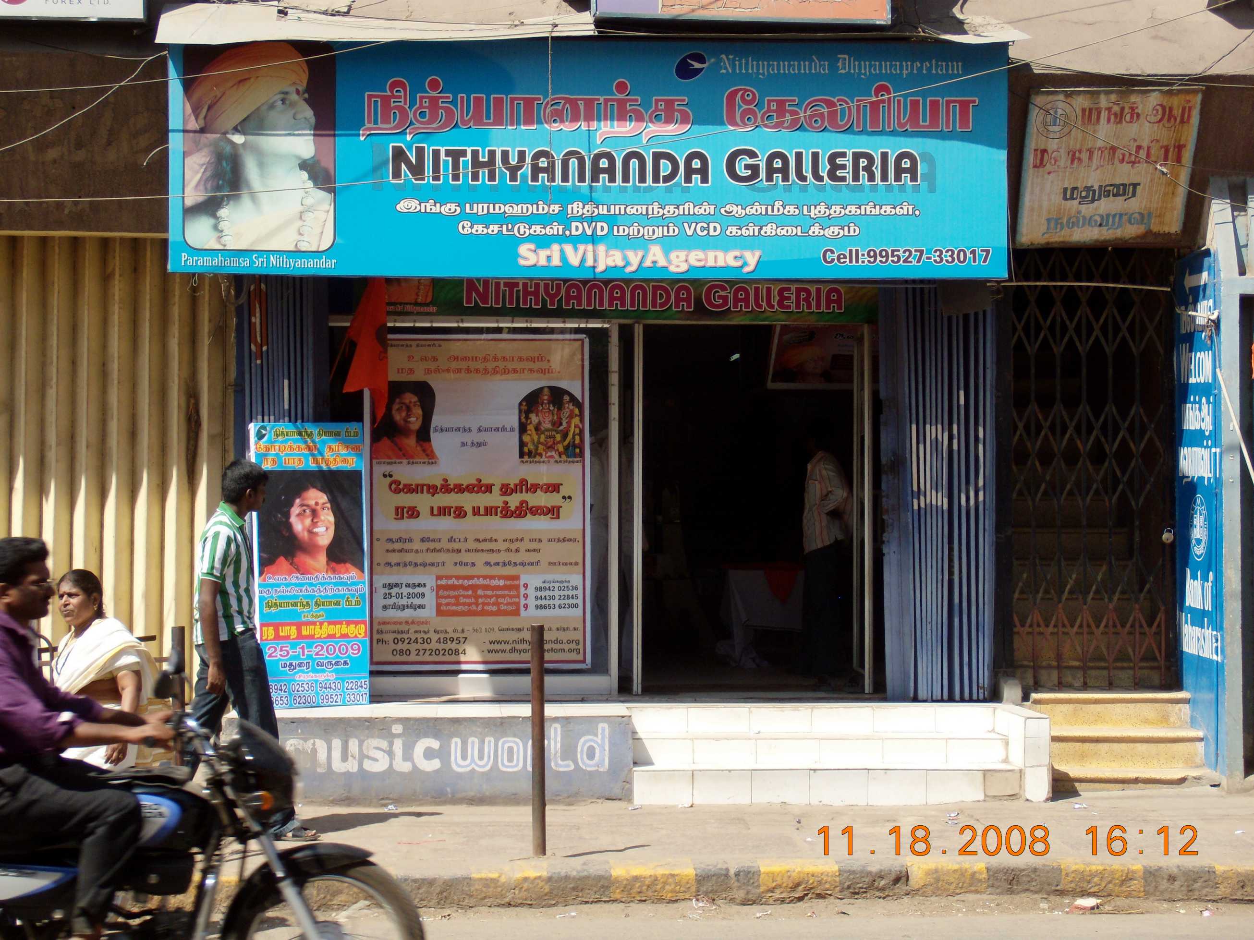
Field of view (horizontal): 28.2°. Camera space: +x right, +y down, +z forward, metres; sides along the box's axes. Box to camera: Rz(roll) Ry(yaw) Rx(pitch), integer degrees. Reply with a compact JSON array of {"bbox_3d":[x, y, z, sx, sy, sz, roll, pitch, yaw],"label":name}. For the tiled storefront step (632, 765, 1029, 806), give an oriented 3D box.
[{"bbox_3d":[0.982,1.539,12.245,1.897,0.173,0.290,0,-1,-1],"label":"tiled storefront step"}]

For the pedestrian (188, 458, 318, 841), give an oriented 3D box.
[{"bbox_3d":[-1.720,0.827,11.500,0.600,1.730,0.480,0,-1,6],"label":"pedestrian"}]

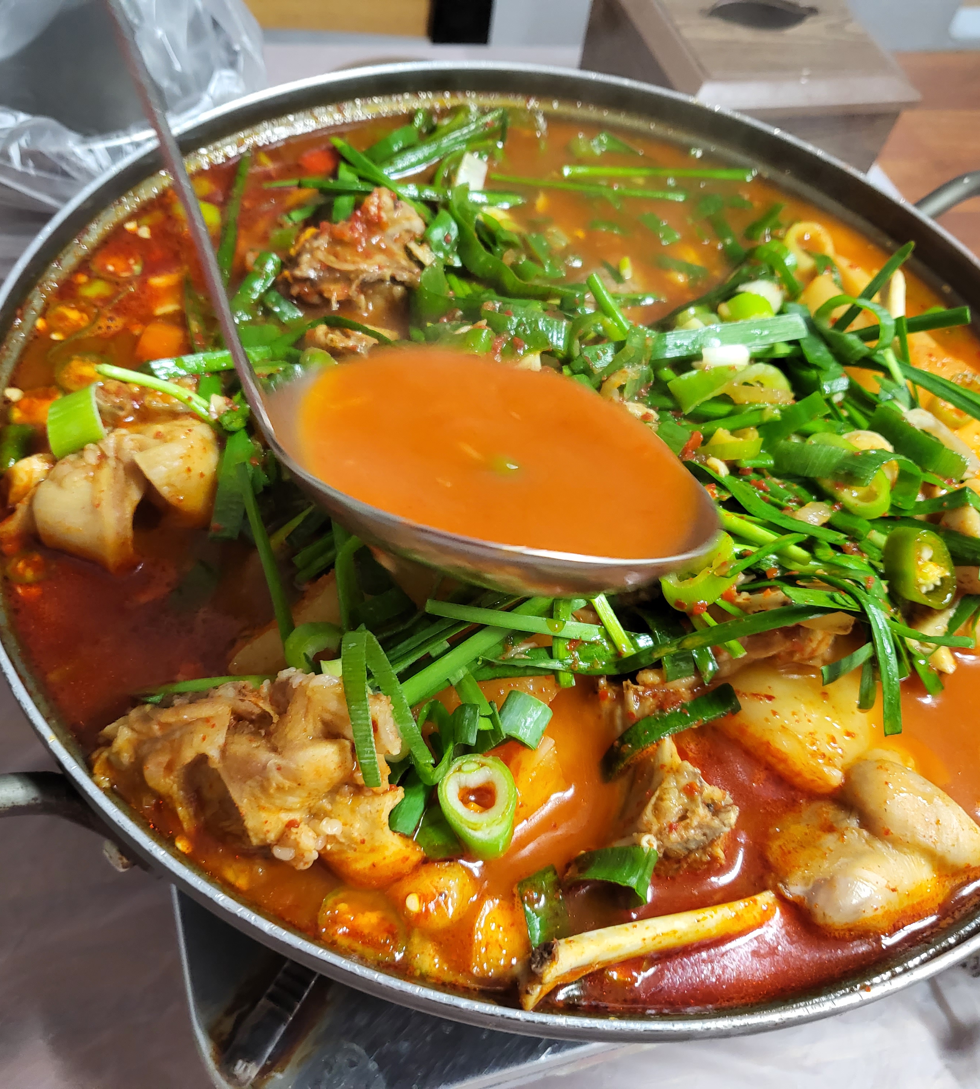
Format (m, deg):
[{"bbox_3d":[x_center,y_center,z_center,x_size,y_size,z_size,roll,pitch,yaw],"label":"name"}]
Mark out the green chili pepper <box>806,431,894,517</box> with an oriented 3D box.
[{"bbox_3d":[0.118,-0.023,0.360,0.017,0.012,0.029,-37,77,-29],"label":"green chili pepper"}]

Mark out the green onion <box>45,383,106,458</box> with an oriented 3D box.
[{"bbox_3d":[-0.110,-0.033,0.290,0.013,0.014,0.014,-20,59,-3],"label":"green onion"}]

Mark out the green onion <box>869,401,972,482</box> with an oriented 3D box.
[{"bbox_3d":[0.145,-0.033,0.369,0.033,0.007,0.013,35,71,8],"label":"green onion"}]

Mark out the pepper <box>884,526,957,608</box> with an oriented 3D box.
[{"bbox_3d":[0.114,0.006,0.289,0.018,0.011,0.021,-8,82,-39],"label":"pepper"}]

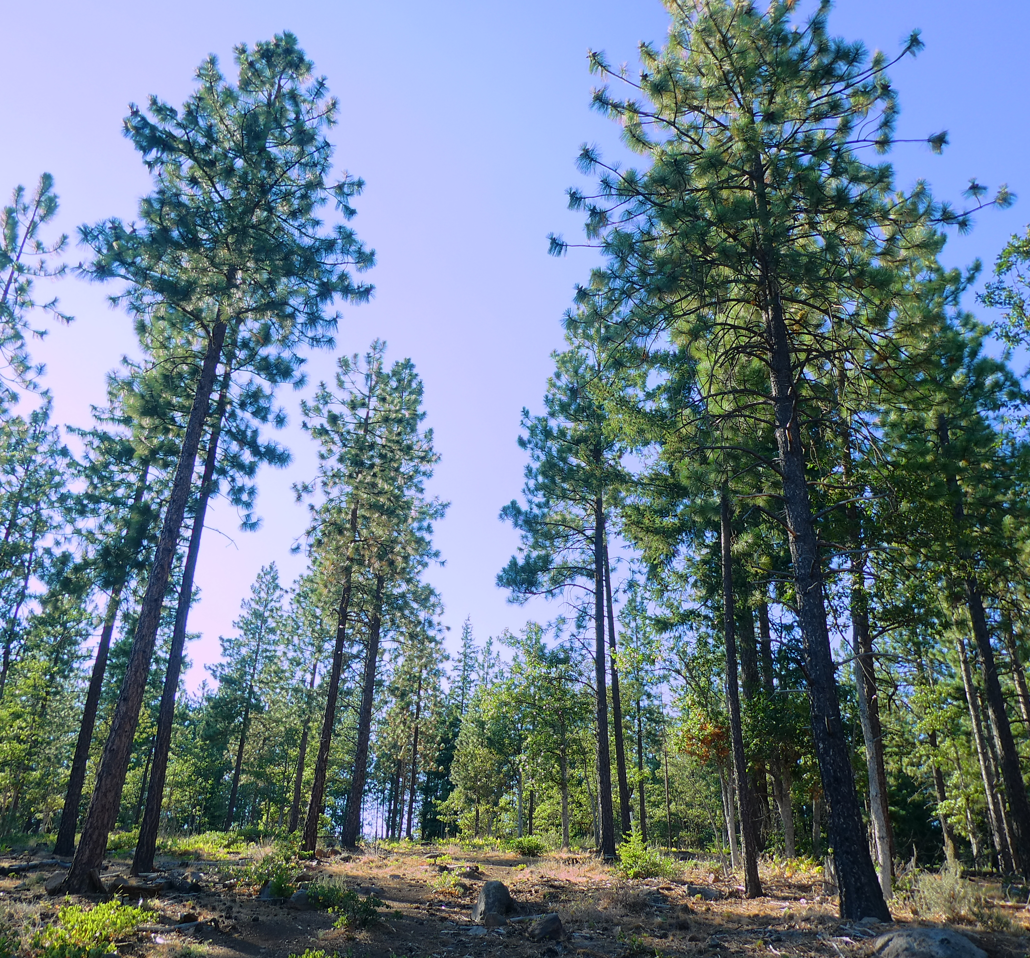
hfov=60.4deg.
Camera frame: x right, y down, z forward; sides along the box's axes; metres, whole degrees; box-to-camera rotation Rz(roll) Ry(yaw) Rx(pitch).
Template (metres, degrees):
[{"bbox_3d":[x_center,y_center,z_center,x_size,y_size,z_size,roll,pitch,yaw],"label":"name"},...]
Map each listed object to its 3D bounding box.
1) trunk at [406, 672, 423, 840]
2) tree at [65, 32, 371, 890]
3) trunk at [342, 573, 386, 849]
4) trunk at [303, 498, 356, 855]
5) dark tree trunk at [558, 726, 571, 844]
[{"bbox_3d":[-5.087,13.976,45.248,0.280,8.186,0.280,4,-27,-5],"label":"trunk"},{"bbox_3d":[-5.389,-2.180,15.252,5.600,16.800,5.400,13,-30,-20],"label":"tree"},{"bbox_3d":[-4.780,7.136,28.395,0.460,8.682,0.460,7,-27,-8],"label":"trunk"},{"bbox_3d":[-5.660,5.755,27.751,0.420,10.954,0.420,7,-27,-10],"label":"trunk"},{"bbox_3d":[1.415,8.866,25.795,0.220,3.470,0.220,-2,-28,2],"label":"dark tree trunk"}]

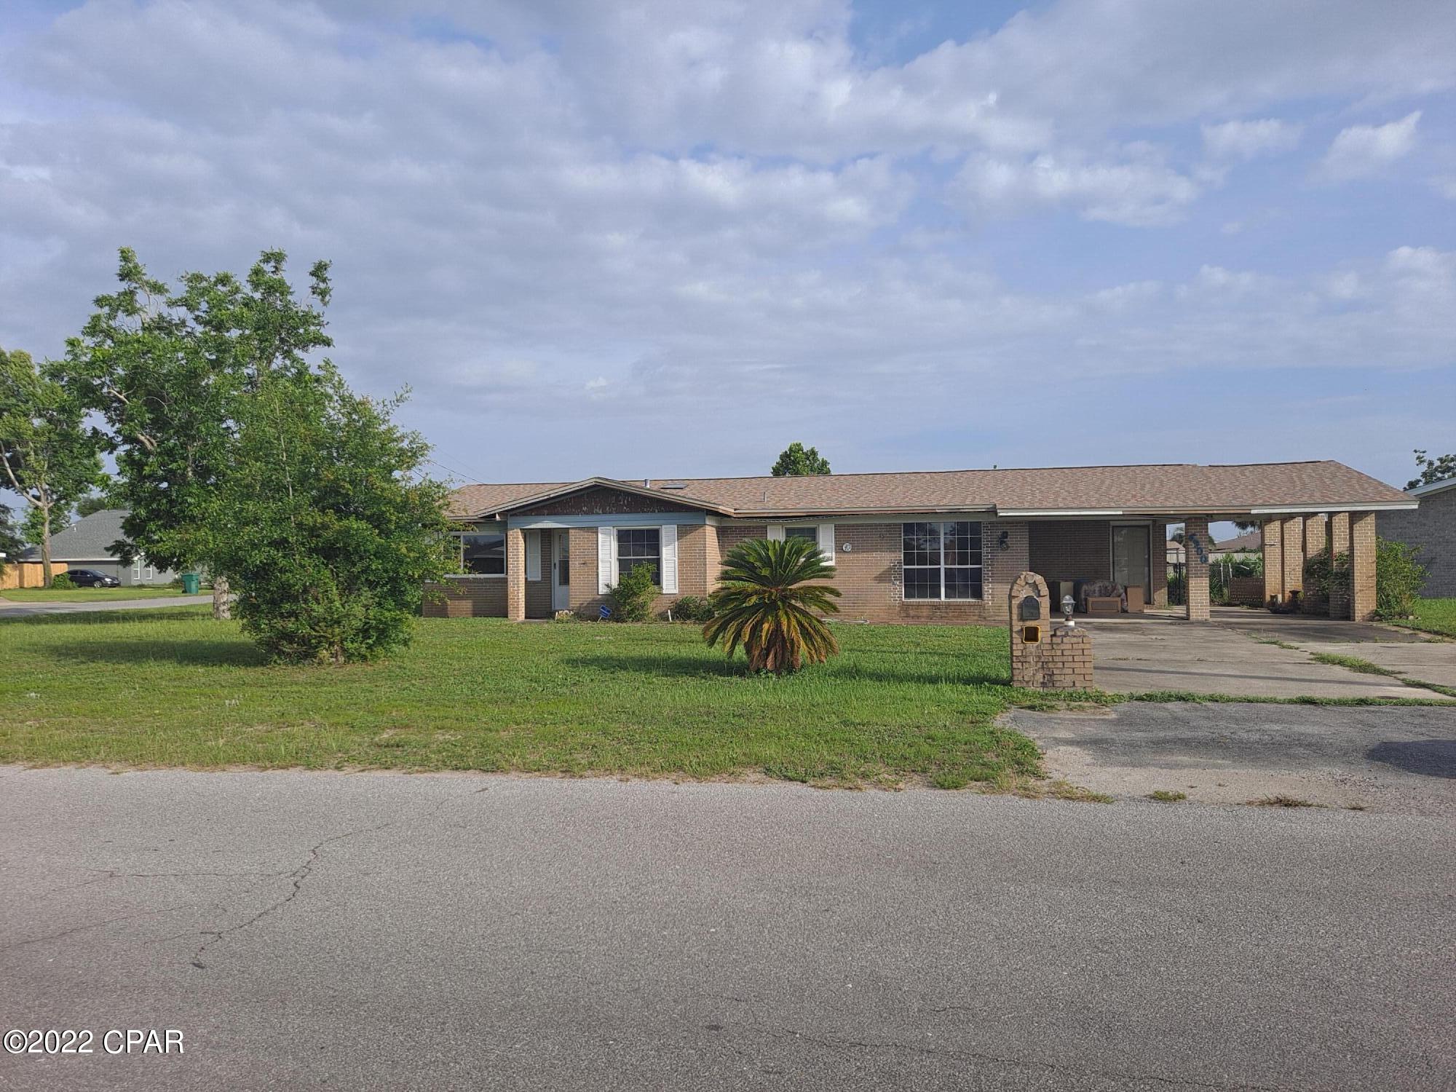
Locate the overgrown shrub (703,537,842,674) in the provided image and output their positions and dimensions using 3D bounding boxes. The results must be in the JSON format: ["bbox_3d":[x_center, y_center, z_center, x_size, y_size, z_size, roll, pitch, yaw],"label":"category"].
[{"bbox_3d":[0.570,0.760,13.350,1.720,1.720,1.700,-1,-1,12],"label":"overgrown shrub"}]

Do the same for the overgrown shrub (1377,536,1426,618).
[{"bbox_3d":[14.200,0.690,22.400,1.300,1.700,1.350,-1,-1,12],"label":"overgrown shrub"}]

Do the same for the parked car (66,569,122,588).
[{"bbox_3d":[-47.200,2.450,78.000,4.600,1.460,1.800,-1,-1,9],"label":"parked car"}]

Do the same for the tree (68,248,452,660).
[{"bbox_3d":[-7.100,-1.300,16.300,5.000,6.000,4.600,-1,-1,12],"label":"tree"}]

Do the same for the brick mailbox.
[{"bbox_3d":[3.530,0.913,11.450,0.810,1.260,0.450,-1,-1,12],"label":"brick mailbox"}]

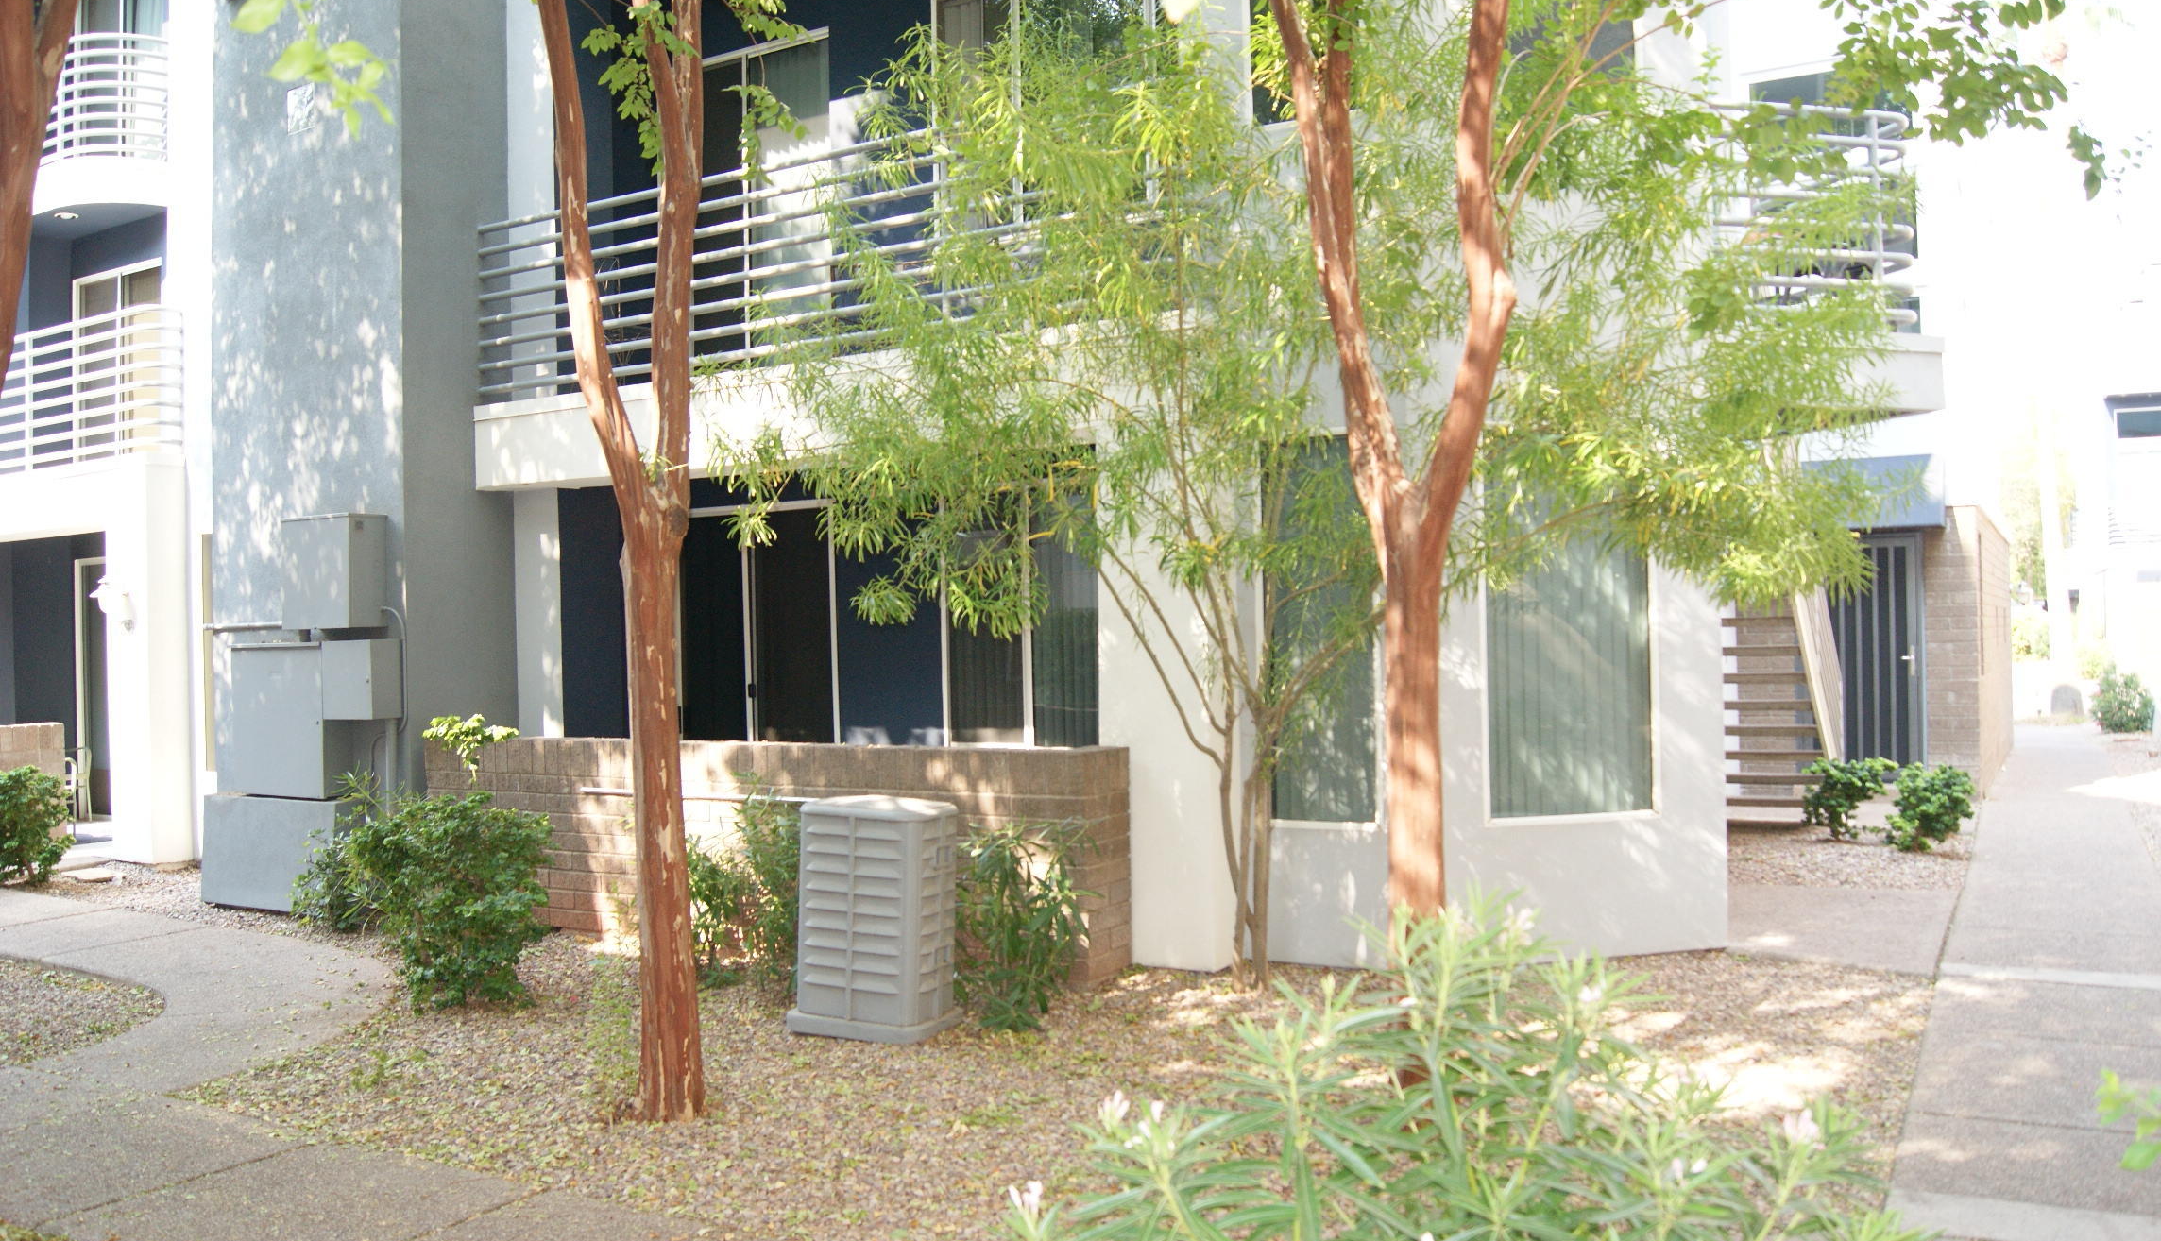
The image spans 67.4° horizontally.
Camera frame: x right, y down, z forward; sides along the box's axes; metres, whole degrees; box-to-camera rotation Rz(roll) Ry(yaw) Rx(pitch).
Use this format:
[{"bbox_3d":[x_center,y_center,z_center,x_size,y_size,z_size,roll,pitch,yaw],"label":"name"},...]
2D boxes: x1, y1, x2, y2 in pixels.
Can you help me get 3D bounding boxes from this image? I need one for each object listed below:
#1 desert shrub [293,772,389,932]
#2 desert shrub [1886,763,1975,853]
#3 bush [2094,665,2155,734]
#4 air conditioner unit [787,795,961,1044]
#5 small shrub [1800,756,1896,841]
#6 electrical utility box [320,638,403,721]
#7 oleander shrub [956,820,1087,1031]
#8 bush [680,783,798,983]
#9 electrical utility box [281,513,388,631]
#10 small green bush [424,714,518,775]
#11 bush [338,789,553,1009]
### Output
[{"bbox_3d":[-4.237,1.314,9.351,0.620,0.880,0.600,-1,0,0],"label":"desert shrub"},{"bbox_3d":[5.822,1.240,11.101,0.580,0.580,0.560,-1,0,0],"label":"desert shrub"},{"bbox_3d":[13.095,0.974,20.300,0.780,0.860,0.800,-2,-1,33],"label":"bush"},{"bbox_3d":[-0.850,1.204,6.685,0.620,0.930,0.420,-1,0,26],"label":"air conditioner unit"},{"bbox_3d":[5.214,1.205,11.000,0.630,0.570,0.550,-2,-1,25],"label":"small shrub"},{"bbox_3d":[-4.191,0.347,9.450,0.453,0.457,0.199,-2,-1,31],"label":"electrical utility box"},{"bbox_3d":[-0.256,1.213,6.550,0.560,0.800,0.580,-1,-1,-2],"label":"oleander shrub"},{"bbox_3d":[-1.616,1.214,7.601,0.580,0.950,0.520,-1,0,0],"label":"bush"},{"bbox_3d":[-4.399,-0.276,9.550,0.639,0.647,0.245,-2,-1,31],"label":"electrical utility box"},{"bbox_3d":[-2.730,0.552,7.250,0.420,0.280,0.340,-1,-1,-21],"label":"small green bush"},{"bbox_3d":[-2.932,1.244,7.451,0.920,0.950,0.860,-1,0,0],"label":"bush"}]

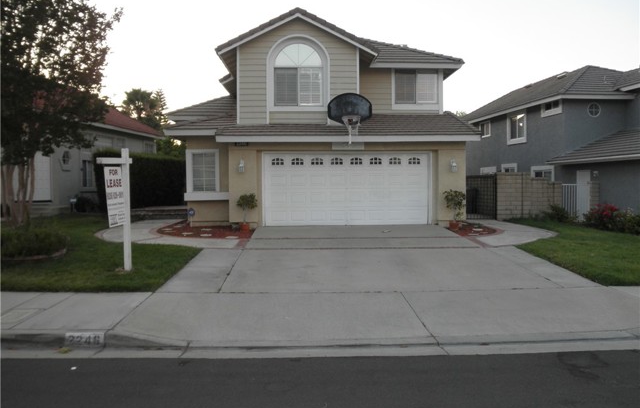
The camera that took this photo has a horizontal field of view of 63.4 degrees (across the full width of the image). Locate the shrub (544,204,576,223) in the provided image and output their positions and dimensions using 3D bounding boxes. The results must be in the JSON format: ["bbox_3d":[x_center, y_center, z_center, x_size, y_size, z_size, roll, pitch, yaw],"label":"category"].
[{"bbox_3d":[7.990,0.310,17.200,1.030,0.620,0.900,0,2,-2],"label":"shrub"}]

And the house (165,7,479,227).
[{"bbox_3d":[-0.580,-2.900,19.900,9.700,6.800,10.800,0,2,-2],"label":"house"}]

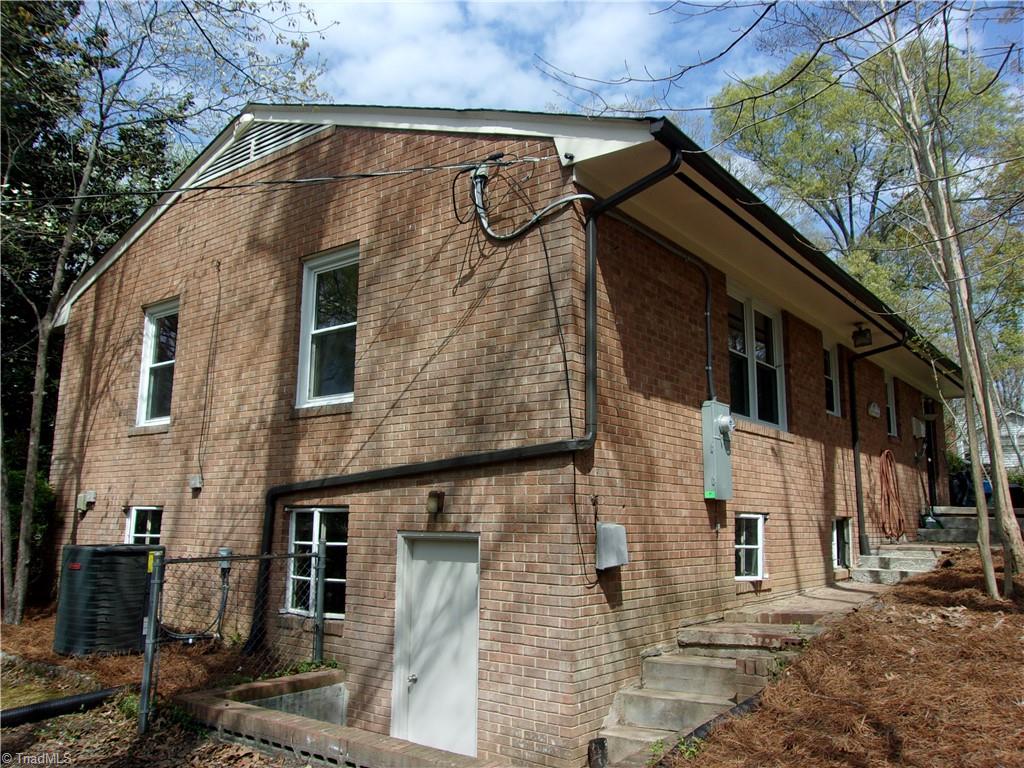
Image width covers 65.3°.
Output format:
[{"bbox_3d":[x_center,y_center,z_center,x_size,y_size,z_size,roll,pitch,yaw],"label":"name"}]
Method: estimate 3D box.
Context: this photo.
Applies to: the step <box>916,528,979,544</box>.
[{"bbox_3d":[7.203,2.471,12.993,1.050,0.200,0.350,-7,-12,38],"label":"step"}]

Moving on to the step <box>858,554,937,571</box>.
[{"bbox_3d":[5.174,2.386,10.619,0.930,0.155,0.400,-7,-13,38],"label":"step"}]

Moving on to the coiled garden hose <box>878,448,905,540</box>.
[{"bbox_3d":[5.771,1.673,12.123,0.180,1.330,0.720,-7,-12,37],"label":"coiled garden hose"}]

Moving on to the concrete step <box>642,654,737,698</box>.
[{"bbox_3d":[1.399,2.161,5.956,0.720,0.205,0.360,-7,-13,38],"label":"concrete step"}]

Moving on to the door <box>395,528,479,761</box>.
[{"bbox_3d":[-0.561,2.199,6.143,0.900,2.050,0.120,-7,-13,38],"label":"door"}]

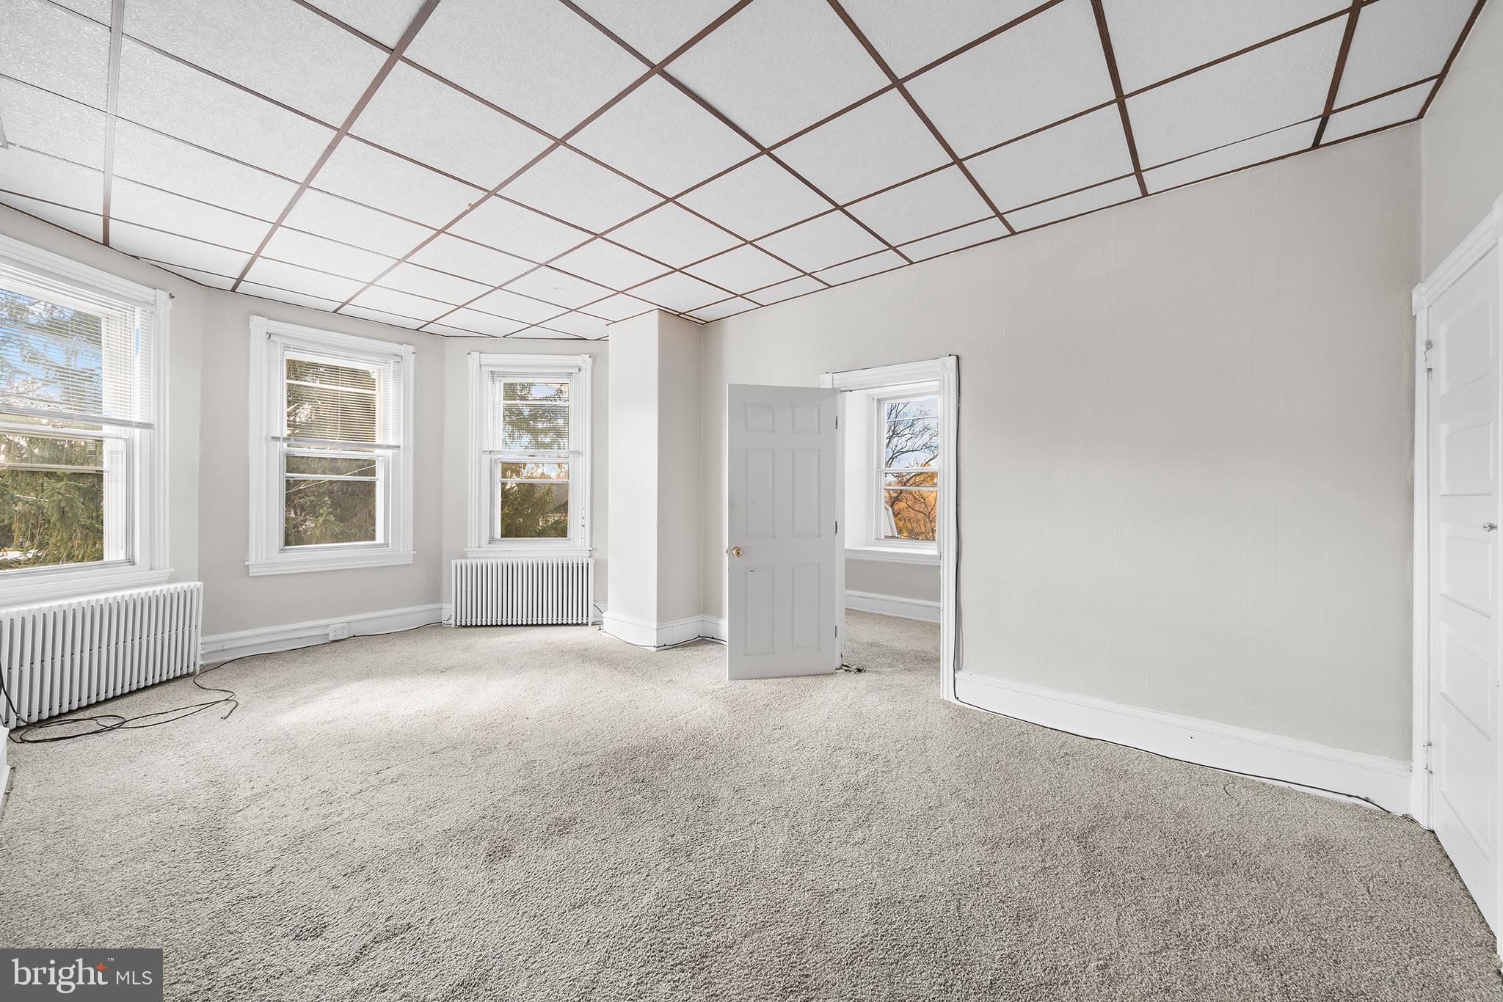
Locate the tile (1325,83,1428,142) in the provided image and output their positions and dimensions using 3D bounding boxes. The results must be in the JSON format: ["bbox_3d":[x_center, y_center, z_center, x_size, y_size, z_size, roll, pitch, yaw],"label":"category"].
[{"bbox_3d":[2.448,-1.524,2.131,0.281,0.022,0.293,1,1,40],"label":"tile"}]

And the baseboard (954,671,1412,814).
[{"bbox_3d":[1.981,1.173,2.789,1.830,0.200,0.024,0,1,39],"label":"baseboard"}]

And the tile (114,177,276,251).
[{"bbox_3d":[-3.028,-1.530,2.945,0.597,0.020,0.597,0,1,39],"label":"tile"}]

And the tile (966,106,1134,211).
[{"bbox_3d":[1.359,-1.528,2.471,0.600,0.020,0.600,1,1,40],"label":"tile"}]

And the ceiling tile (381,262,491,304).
[{"bbox_3d":[-2.268,-1.547,3.893,0.597,0.020,0.597,0,1,39],"label":"ceiling tile"}]

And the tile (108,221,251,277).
[{"bbox_3d":[-3.507,-1.535,3.344,0.600,0.020,0.600,1,1,40],"label":"tile"}]

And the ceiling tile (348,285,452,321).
[{"bbox_3d":[-2.750,-1.554,4.307,0.600,0.020,0.600,1,1,40],"label":"ceiling tile"}]

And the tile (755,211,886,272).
[{"bbox_3d":[0.424,-1.537,3.246,0.600,0.022,0.600,1,1,40],"label":"tile"}]

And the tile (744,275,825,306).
[{"bbox_3d":[0.247,-1.554,4.008,0.600,0.020,0.299,1,1,40],"label":"tile"}]

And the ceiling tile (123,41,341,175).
[{"bbox_3d":[-2.088,-1.523,2.175,0.597,0.020,0.597,0,1,39],"label":"ceiling tile"}]

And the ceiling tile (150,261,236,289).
[{"bbox_3d":[-3.791,-1.530,3.677,0.370,0.022,0.448,1,1,40],"label":"ceiling tile"}]

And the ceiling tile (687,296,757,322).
[{"bbox_3d":[-0.232,-1.561,4.413,0.600,0.020,0.293,1,1,40],"label":"ceiling tile"}]

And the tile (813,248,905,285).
[{"bbox_3d":[0.718,-1.548,3.601,0.600,0.020,0.294,1,1,40],"label":"tile"}]

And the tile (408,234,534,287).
[{"bbox_3d":[-1.793,-1.543,3.503,0.597,0.020,0.597,0,1,39],"label":"tile"}]

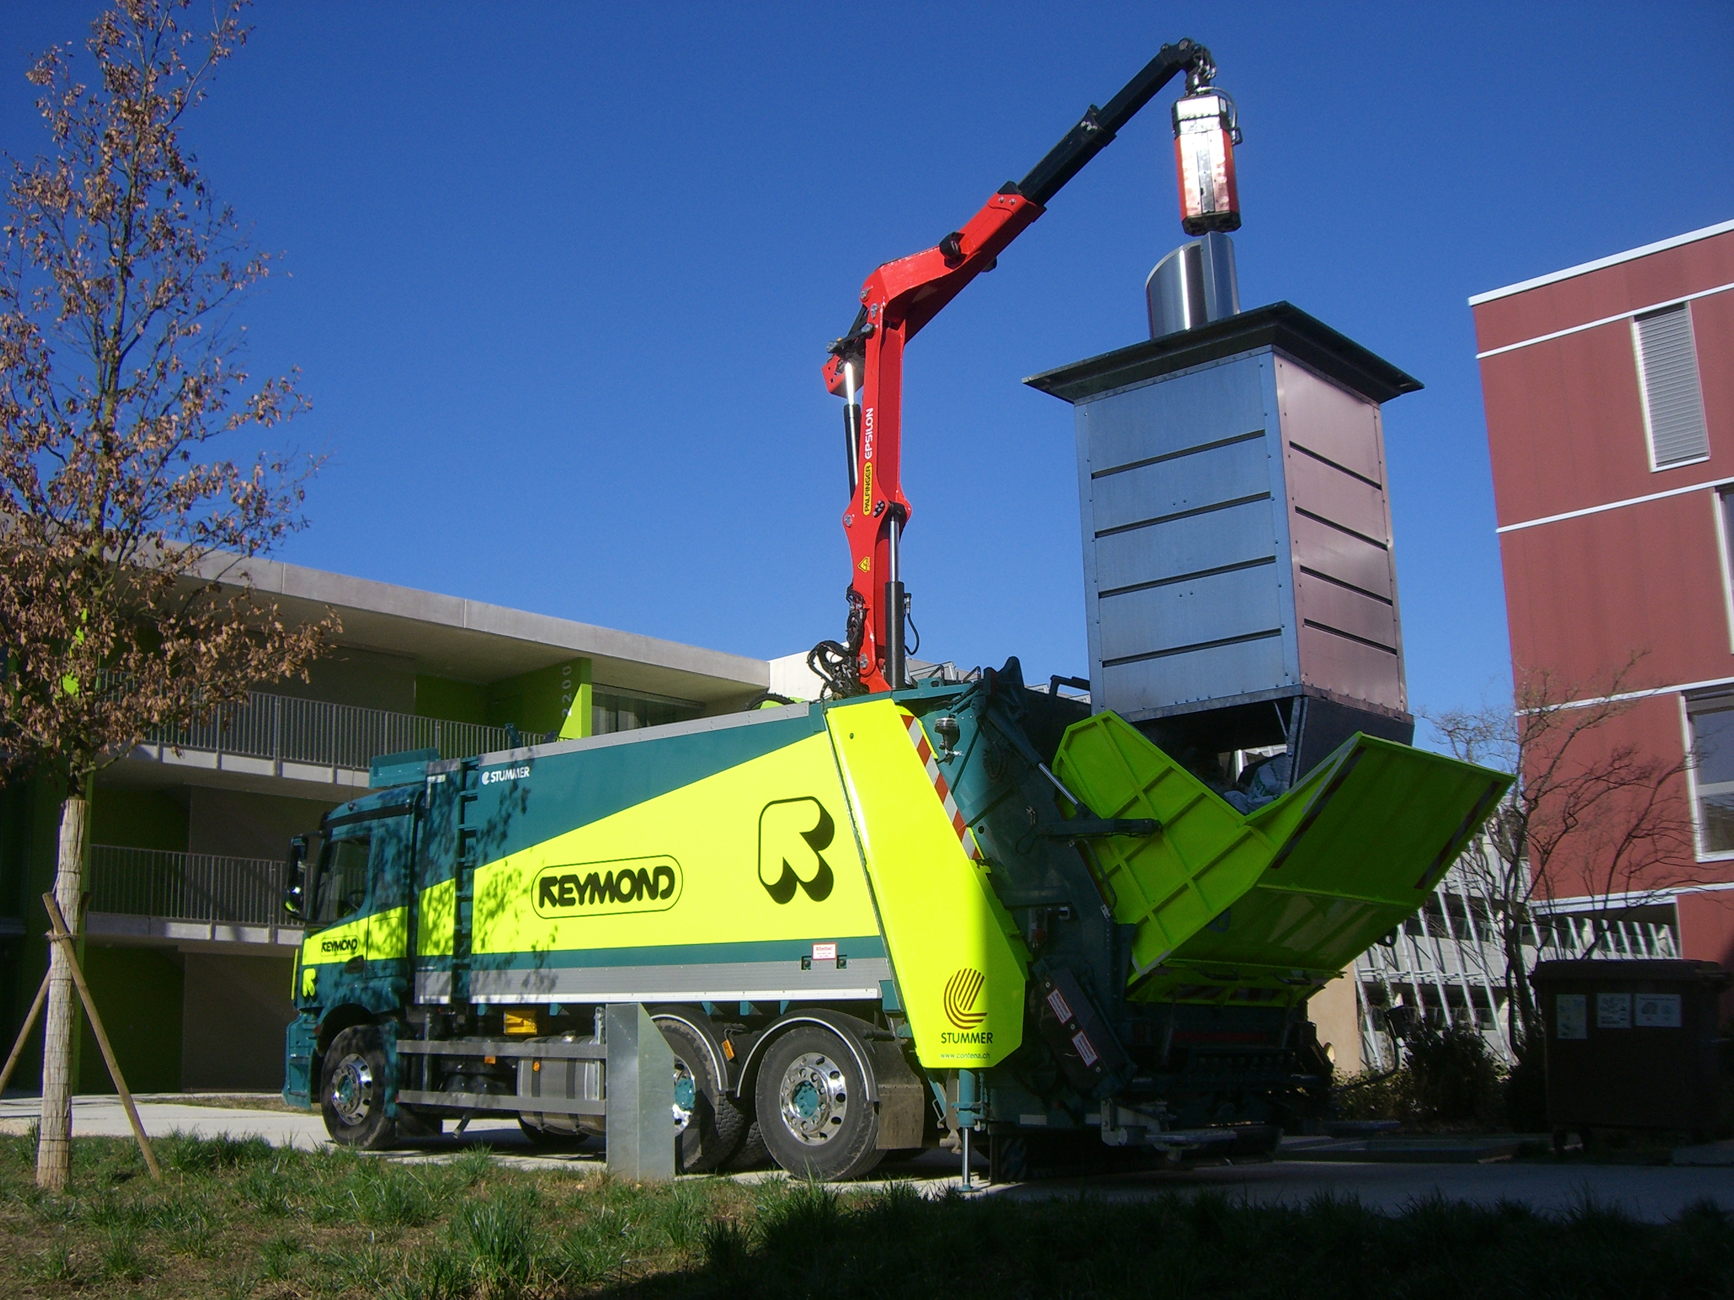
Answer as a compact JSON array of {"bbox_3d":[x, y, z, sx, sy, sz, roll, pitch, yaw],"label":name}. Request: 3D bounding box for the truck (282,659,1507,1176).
[{"bbox_3d":[-0.590,2.326,15.229,11.152,3.461,2.591,-10,-16,40],"label":"truck"}]

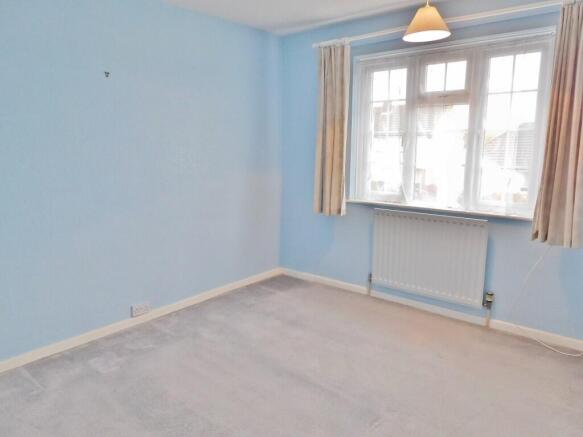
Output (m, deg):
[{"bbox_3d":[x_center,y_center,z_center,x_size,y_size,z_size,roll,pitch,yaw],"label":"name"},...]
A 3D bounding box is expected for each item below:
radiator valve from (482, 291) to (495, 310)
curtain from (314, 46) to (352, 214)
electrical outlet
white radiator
[{"bbox_3d":[1.444,0.599,2.960,0.066,0.134,0.050,8,12,38],"label":"radiator valve"},{"bbox_3d":[0.348,-0.759,3.609,0.310,1.460,0.120,8,12,38],"label":"curtain"},{"bbox_3d":[-1.118,0.672,3.009,0.034,0.087,0.146,8,12,38],"label":"electrical outlet"},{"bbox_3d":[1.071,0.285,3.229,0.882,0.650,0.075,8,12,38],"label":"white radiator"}]

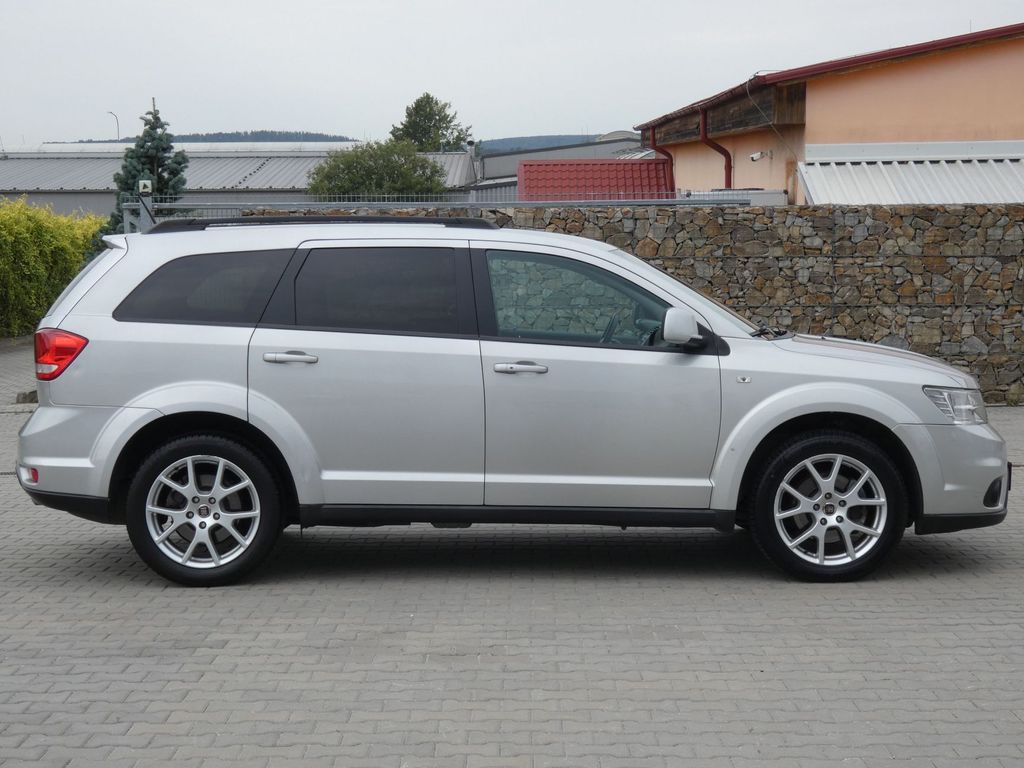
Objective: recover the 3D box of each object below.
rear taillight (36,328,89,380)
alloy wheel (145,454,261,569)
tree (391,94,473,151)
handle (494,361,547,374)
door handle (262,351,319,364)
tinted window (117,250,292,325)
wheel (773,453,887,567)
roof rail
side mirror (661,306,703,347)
[{"bbox_3d":[-2.054,-0.140,8.270,0.260,0.240,0.220,0,4,-2],"label":"rear taillight"},{"bbox_3d":[-1.413,0.578,8.335,0.520,0.520,0.200,0,4,-2],"label":"alloy wheel"},{"bbox_3d":[-4.801,-11.192,104.488,6.000,11.490,6.000,0,4,0],"label":"tree"},{"bbox_3d":[0.043,-0.075,8.224,0.255,0.055,0.055,0,4,-2],"label":"handle"},{"bbox_3d":[-1.001,-0.120,8.176,0.255,0.055,0.055,0,4,-2],"label":"door handle"},{"bbox_3d":[-1.407,-0.442,8.257,0.810,0.350,0.070,0,-14,-2],"label":"tinted window"},{"bbox_3d":[1.474,0.577,8.459,0.520,0.520,0.200,0,4,-2],"label":"wheel"},{"bbox_3d":[-0.893,-0.745,8.460,1.660,0.085,0.070,0,4,-2],"label":"roof rail"},{"bbox_3d":[0.775,-0.259,8.208,0.165,0.180,0.235,0,4,-2],"label":"side mirror"}]

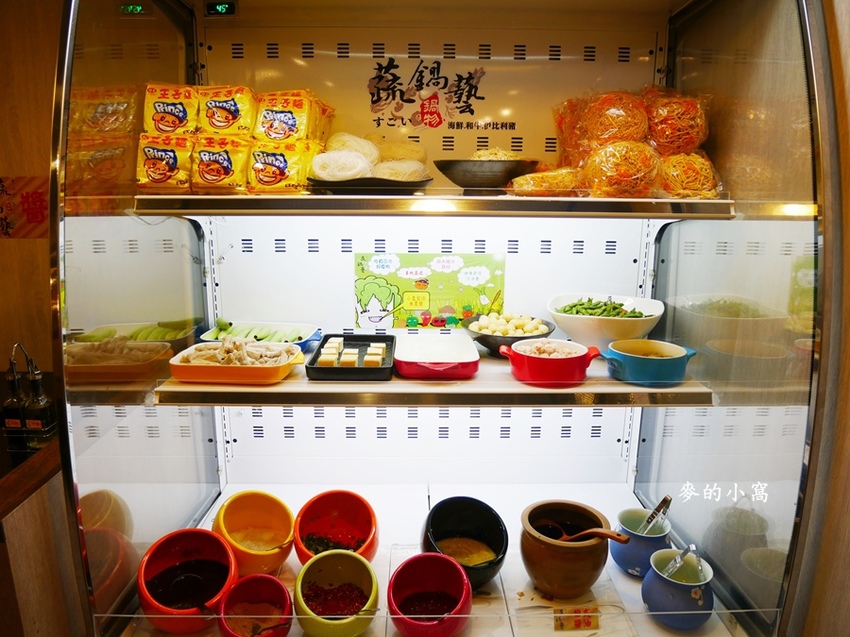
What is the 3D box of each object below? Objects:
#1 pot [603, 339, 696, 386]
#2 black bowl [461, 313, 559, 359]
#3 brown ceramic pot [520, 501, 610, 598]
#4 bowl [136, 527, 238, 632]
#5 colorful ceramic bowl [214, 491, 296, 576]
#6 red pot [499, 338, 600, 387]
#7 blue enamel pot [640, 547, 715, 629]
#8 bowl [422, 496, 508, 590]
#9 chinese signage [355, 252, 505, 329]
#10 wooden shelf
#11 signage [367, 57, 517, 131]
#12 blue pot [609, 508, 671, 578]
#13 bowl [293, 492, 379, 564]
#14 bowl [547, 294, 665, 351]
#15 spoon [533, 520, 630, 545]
[{"bbox_3d":[0.514,0.102,1.372,0.228,0.070,0.172,-5,14,-21],"label":"pot"},{"bbox_3d":[0.217,0.056,1.545,0.242,0.078,0.242,0,13,0],"label":"black bowl"},{"bbox_3d":[0.297,0.492,1.238,0.187,0.145,0.187,0,12,0],"label":"brown ceramic pot"},{"bbox_3d":[-0.480,0.537,1.205,0.193,0.154,0.193,-5,14,-21],"label":"bowl"},{"bbox_3d":[-0.378,0.475,1.297,0.172,0.152,0.172,0,12,0],"label":"colorful ceramic bowl"},{"bbox_3d":[0.287,0.103,1.356,0.230,0.072,0.174,0,13,-1],"label":"red pot"},{"bbox_3d":[0.498,0.529,1.154,0.137,0.108,0.137,0,12,0],"label":"blue enamel pot"},{"bbox_3d":[0.091,0.512,1.336,0.196,0.154,0.196,0,13,0],"label":"bowl"},{"bbox_3d":[0.012,-0.072,1.553,0.397,0.201,0.006,0,12,0],"label":"chinese signage"},{"bbox_3d":[0.012,0.131,1.412,1.165,0.038,0.366,0,12,0],"label":"wooden shelf"},{"bbox_3d":[0.044,-0.577,1.512,0.385,0.180,0.010,0,13,-1],"label":"signage"},{"bbox_3d":[0.480,0.497,1.301,0.136,0.108,0.136,0,12,0],"label":"blue pot"},{"bbox_3d":[-0.203,0.503,1.358,0.194,0.154,0.194,-1,13,-5],"label":"bowl"},{"bbox_3d":[0.441,0.035,1.435,0.280,0.143,0.255,0,12,0],"label":"bowl"},{"bbox_3d":[0.339,0.476,1.296,0.212,0.058,0.068,-1,10,36],"label":"spoon"}]

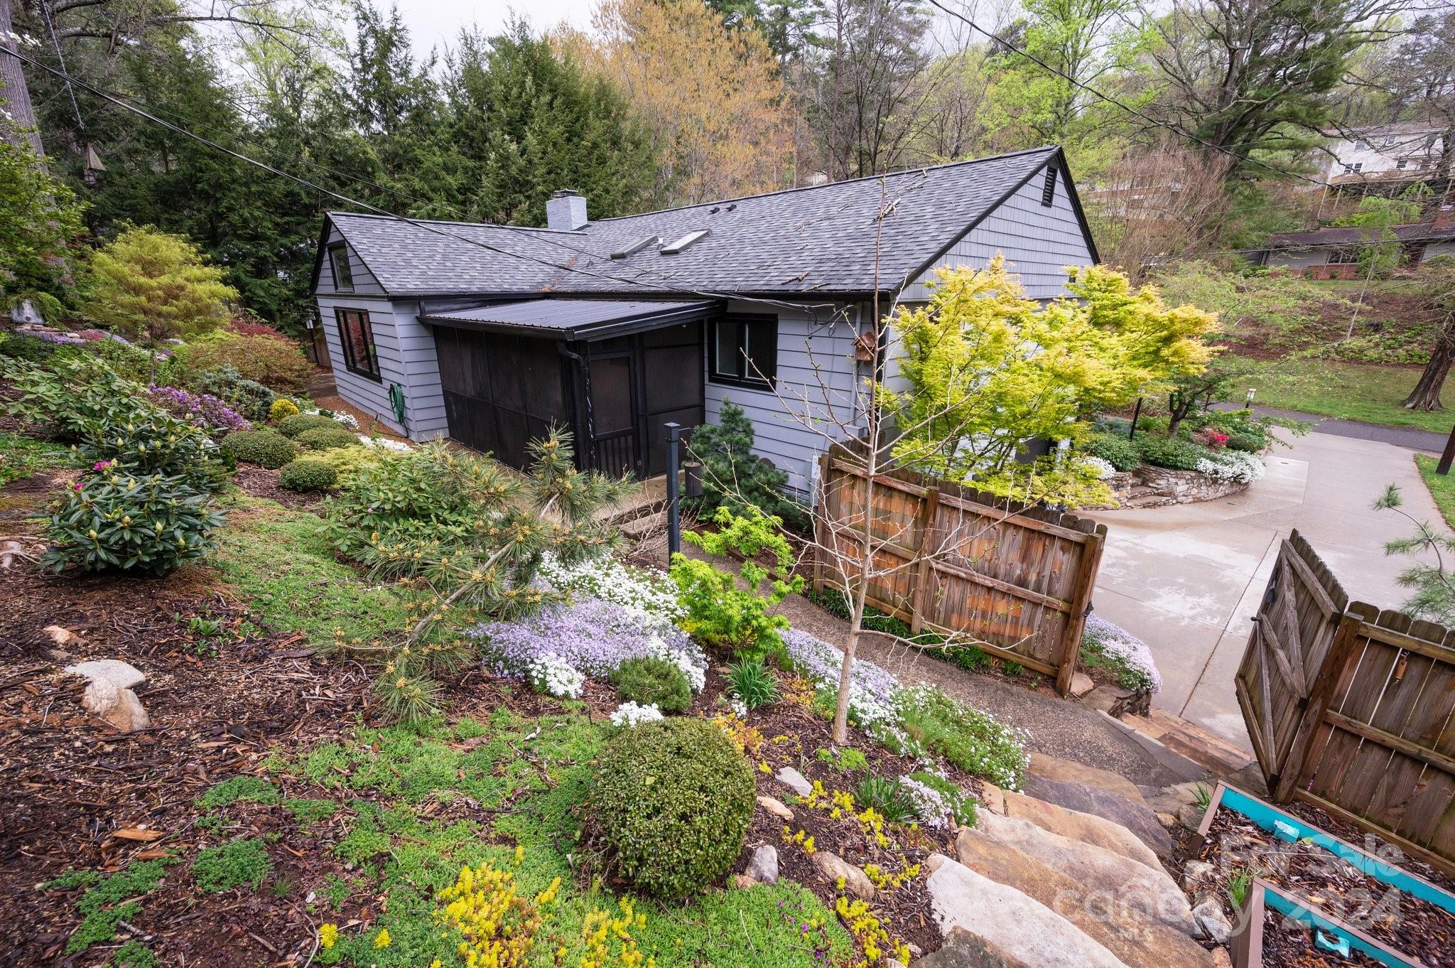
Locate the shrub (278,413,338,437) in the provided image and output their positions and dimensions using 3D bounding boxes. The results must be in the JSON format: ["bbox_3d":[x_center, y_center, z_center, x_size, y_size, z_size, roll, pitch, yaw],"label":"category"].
[{"bbox_3d":[-7.828,-1.079,10.578,0.951,0.446,0.951,0,18,0],"label":"shrub"}]

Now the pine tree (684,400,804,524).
[{"bbox_3d":[0.251,-0.254,7.902,1.622,1.829,1.493,0,18,0],"label":"pine tree"}]

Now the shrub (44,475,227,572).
[{"bbox_3d":[-3.742,0.250,3.606,0.861,0.642,0.861,0,18,0],"label":"shrub"}]

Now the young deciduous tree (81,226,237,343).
[{"bbox_3d":[-13.013,-4.534,13.080,2.532,2.619,2.532,0,18,0],"label":"young deciduous tree"}]

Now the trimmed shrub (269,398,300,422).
[{"bbox_3d":[-8.959,-1.494,11.431,0.488,0.502,0.488,0,18,0],"label":"trimmed shrub"}]

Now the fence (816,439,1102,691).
[{"bbox_3d":[2.240,0.849,5.938,2.744,2.050,0.150,10,20,27],"label":"fence"}]

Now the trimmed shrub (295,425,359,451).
[{"bbox_3d":[-7.080,-0.804,10.030,0.949,0.451,0.949,0,18,0],"label":"trimmed shrub"}]

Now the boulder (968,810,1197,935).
[{"bbox_3d":[2.204,2.488,3.611,1.130,0.220,0.500,14,22,36],"label":"boulder"}]

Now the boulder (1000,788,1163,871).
[{"bbox_3d":[2.398,2.525,3.985,1.030,0.210,0.480,14,22,36],"label":"boulder"}]

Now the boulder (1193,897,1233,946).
[{"bbox_3d":[2.827,2.564,3.314,0.190,0.170,0.220,14,22,36],"label":"boulder"}]

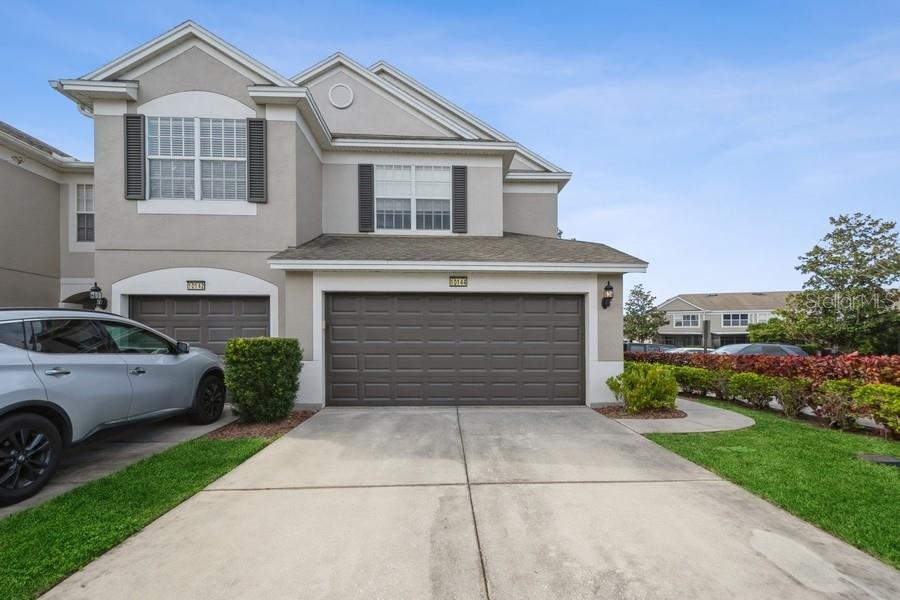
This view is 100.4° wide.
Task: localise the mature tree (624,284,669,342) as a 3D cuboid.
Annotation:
[{"bbox_3d":[14.800,1.850,29.000,4.400,6.100,4.400,0,-3,0],"label":"mature tree"}]

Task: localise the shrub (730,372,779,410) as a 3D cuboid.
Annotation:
[{"bbox_3d":[5.600,1.660,6.920,0.690,0.700,0.710,0,-3,0],"label":"shrub"}]

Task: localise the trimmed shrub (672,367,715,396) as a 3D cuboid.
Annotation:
[{"bbox_3d":[5.580,1.870,8.600,0.700,0.690,0.760,0,-3,0],"label":"trimmed shrub"}]

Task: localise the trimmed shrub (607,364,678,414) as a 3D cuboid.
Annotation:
[{"bbox_3d":[3.420,1.565,6.700,1.160,0.870,1.030,0,-3,0],"label":"trimmed shrub"}]

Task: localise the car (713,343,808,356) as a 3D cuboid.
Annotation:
[{"bbox_3d":[11.600,2.420,14.300,4.600,1.500,1.820,0,-3,0],"label":"car"}]

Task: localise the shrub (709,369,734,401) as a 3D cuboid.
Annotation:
[{"bbox_3d":[5.620,1.770,7.780,0.600,0.670,0.620,0,-3,0],"label":"shrub"}]

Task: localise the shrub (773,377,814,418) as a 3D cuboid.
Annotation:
[{"bbox_3d":[5.600,1.600,6.140,0.610,0.700,0.630,0,-3,0],"label":"shrub"}]

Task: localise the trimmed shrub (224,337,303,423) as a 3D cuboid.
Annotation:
[{"bbox_3d":[-2.950,1.275,6.100,0.950,1.290,0.930,0,-3,0],"label":"trimmed shrub"}]

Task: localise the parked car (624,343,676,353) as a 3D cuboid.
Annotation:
[{"bbox_3d":[11.100,3.100,20.300,4.800,1.650,1.900,0,-3,0],"label":"parked car"}]

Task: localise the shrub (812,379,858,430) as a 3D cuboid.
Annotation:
[{"bbox_3d":[5.580,1.530,5.450,0.590,0.730,0.610,0,-3,0],"label":"shrub"}]

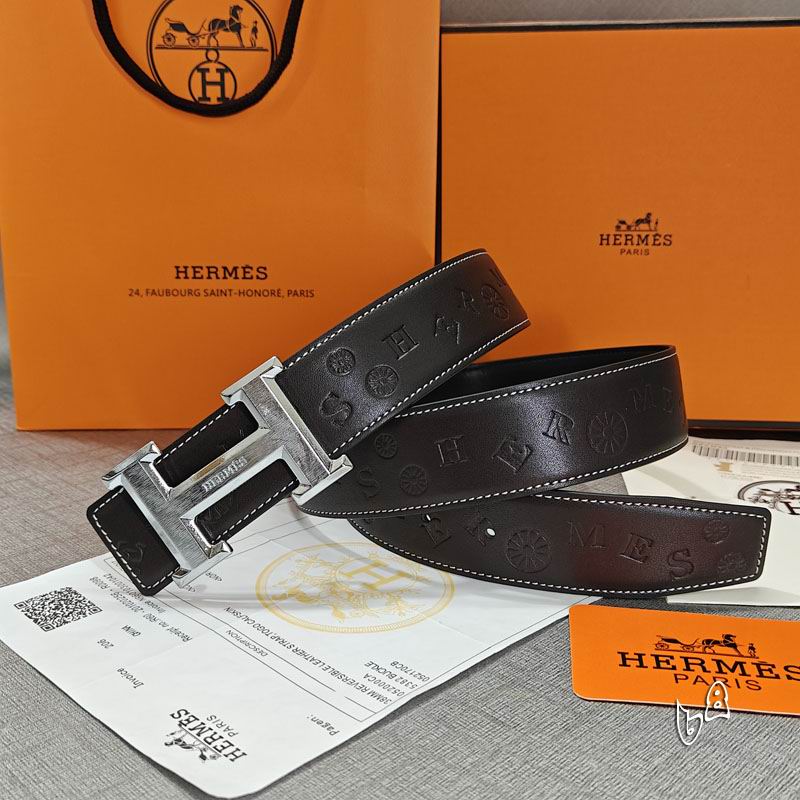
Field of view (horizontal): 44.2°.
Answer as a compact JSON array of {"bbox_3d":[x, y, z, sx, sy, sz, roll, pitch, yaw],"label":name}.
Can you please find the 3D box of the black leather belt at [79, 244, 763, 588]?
[{"bbox_3d":[0.015,0.003,0.394,0.256,0.111,0.125,0,16,0],"label":"black leather belt"}]

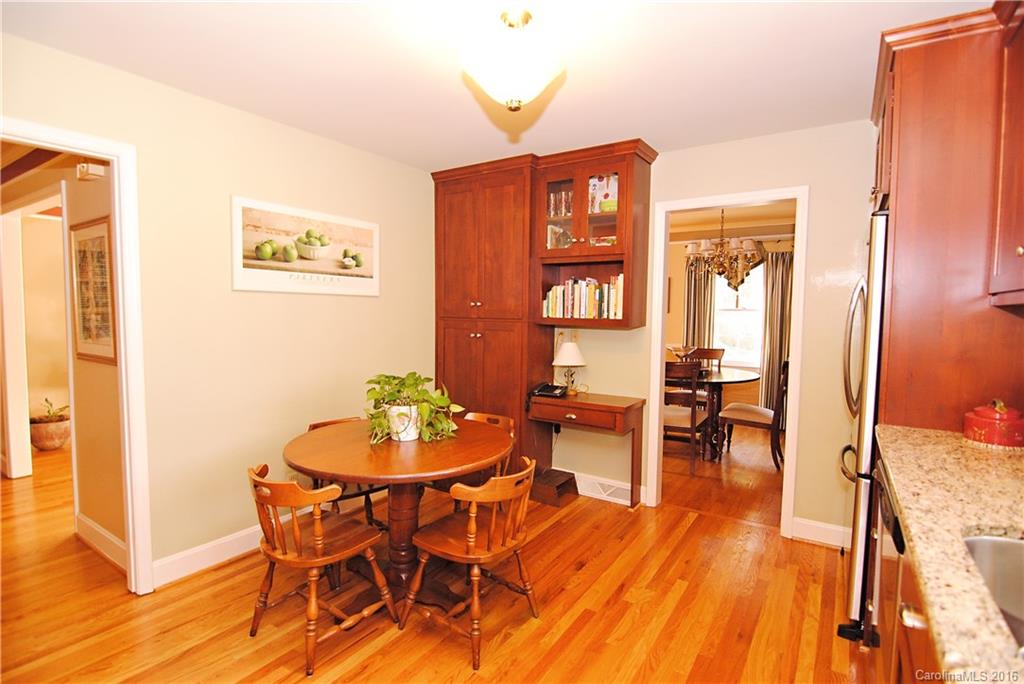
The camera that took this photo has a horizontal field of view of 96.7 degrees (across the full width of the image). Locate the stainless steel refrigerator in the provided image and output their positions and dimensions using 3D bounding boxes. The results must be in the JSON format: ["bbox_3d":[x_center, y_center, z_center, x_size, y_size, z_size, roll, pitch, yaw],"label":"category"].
[{"bbox_3d":[1.932,0.366,2.019,0.740,1.750,0.830,3,4,36],"label":"stainless steel refrigerator"}]

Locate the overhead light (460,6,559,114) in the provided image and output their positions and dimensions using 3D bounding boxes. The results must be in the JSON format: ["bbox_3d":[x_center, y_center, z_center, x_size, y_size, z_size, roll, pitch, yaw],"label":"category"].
[{"bbox_3d":[0.002,-1.009,1.629,0.370,0.360,0.370,0,4,0],"label":"overhead light"}]

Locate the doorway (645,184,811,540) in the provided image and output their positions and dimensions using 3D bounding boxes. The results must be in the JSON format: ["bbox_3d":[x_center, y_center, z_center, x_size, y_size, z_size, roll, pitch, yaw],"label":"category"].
[{"bbox_3d":[1.361,0.121,2.974,0.900,2.110,0.140,3,4,36],"label":"doorway"}]

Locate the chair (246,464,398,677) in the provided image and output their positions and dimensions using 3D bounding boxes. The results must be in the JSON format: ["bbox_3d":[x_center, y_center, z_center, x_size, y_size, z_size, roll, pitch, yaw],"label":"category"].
[{"bbox_3d":[-0.818,0.854,1.924,0.520,0.750,0.500,3,4,36],"label":"chair"}]

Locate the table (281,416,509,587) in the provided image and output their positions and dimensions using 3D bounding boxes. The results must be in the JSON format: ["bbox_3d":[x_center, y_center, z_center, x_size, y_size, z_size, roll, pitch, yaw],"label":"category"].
[{"bbox_3d":[-0.533,0.839,2.245,1.050,0.745,1.050,3,4,36],"label":"table"}]

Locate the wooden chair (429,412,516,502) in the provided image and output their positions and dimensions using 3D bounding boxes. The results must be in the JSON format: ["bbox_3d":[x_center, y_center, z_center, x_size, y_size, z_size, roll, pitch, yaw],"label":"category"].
[{"bbox_3d":[-0.259,0.818,2.562,0.520,0.750,0.500,3,4,36],"label":"wooden chair"}]

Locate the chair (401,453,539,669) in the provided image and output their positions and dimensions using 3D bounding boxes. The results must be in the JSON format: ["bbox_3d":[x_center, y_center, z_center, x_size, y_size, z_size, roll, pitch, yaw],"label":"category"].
[{"bbox_3d":[-0.145,0.856,1.972,0.500,0.750,0.520,3,4,36],"label":"chair"}]

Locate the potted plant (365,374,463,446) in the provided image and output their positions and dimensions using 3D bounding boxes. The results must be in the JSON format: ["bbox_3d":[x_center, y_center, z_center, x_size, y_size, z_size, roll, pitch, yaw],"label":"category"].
[{"bbox_3d":[-0.469,0.302,2.214,0.440,0.330,0.390,0,4,0],"label":"potted plant"}]

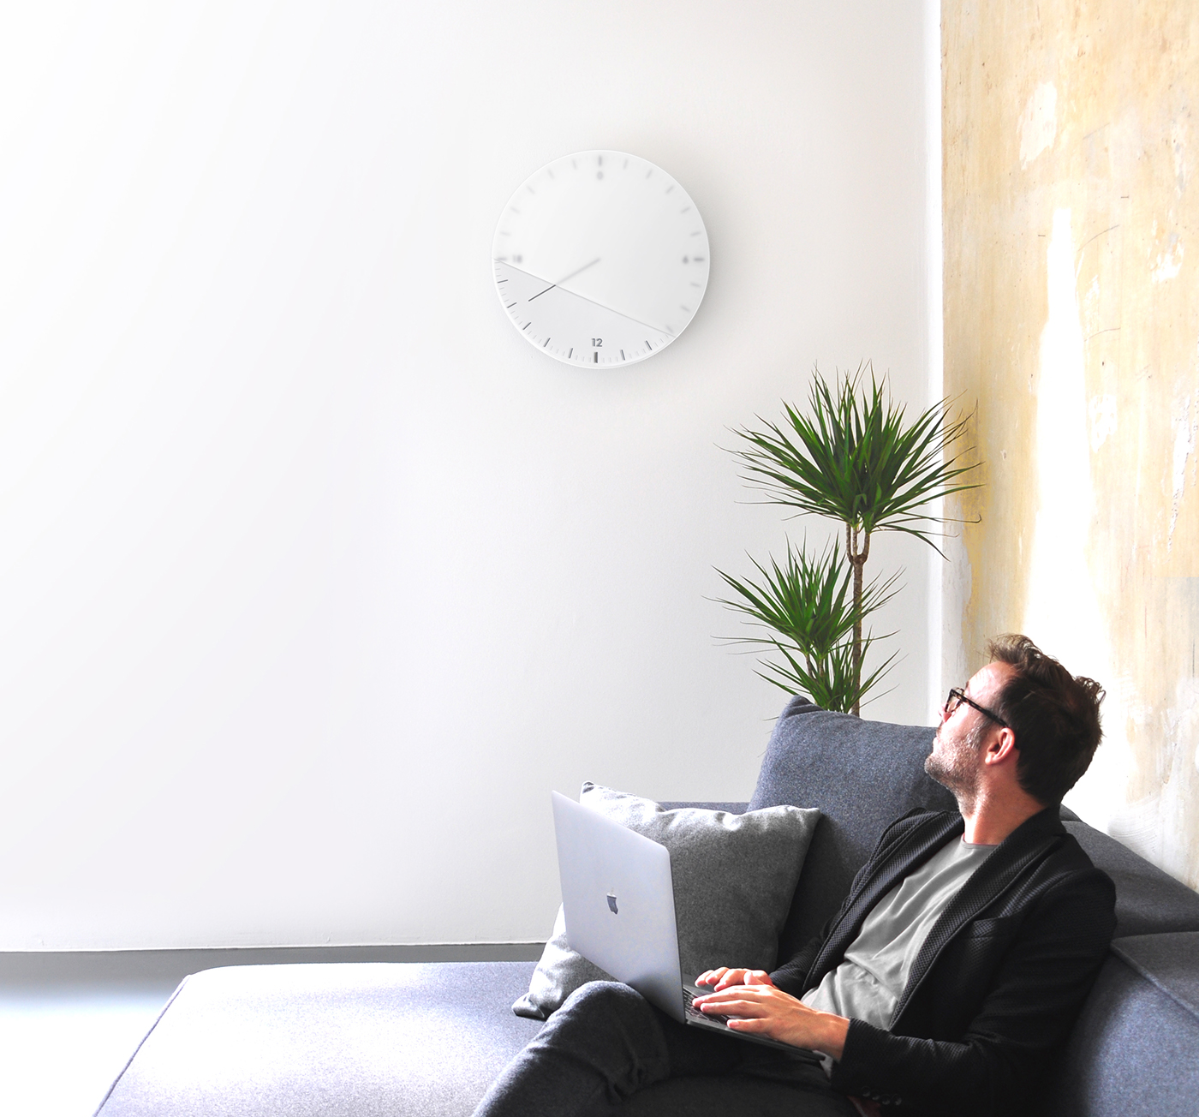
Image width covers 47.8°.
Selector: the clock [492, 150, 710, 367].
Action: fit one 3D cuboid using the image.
[{"bbox_3d":[0.004,-0.900,4.060,0.650,0.650,0.045,0,3,-2],"label":"clock"}]

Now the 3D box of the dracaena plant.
[{"bbox_3d":[0.672,0.330,3.620,0.690,1.710,0.680,0,3,-2],"label":"dracaena plant"}]

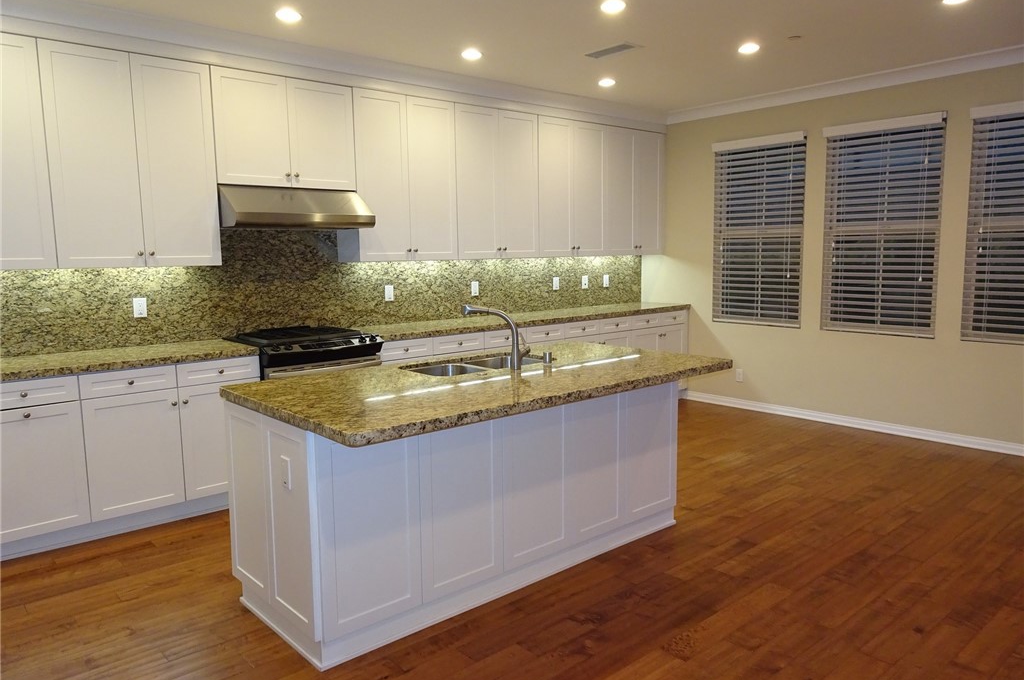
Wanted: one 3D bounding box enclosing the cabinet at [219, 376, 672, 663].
[{"bbox_3d":[-0.177,0.603,3.443,2.066,0.873,0.873,-7,9,-40],"label":"cabinet"}]

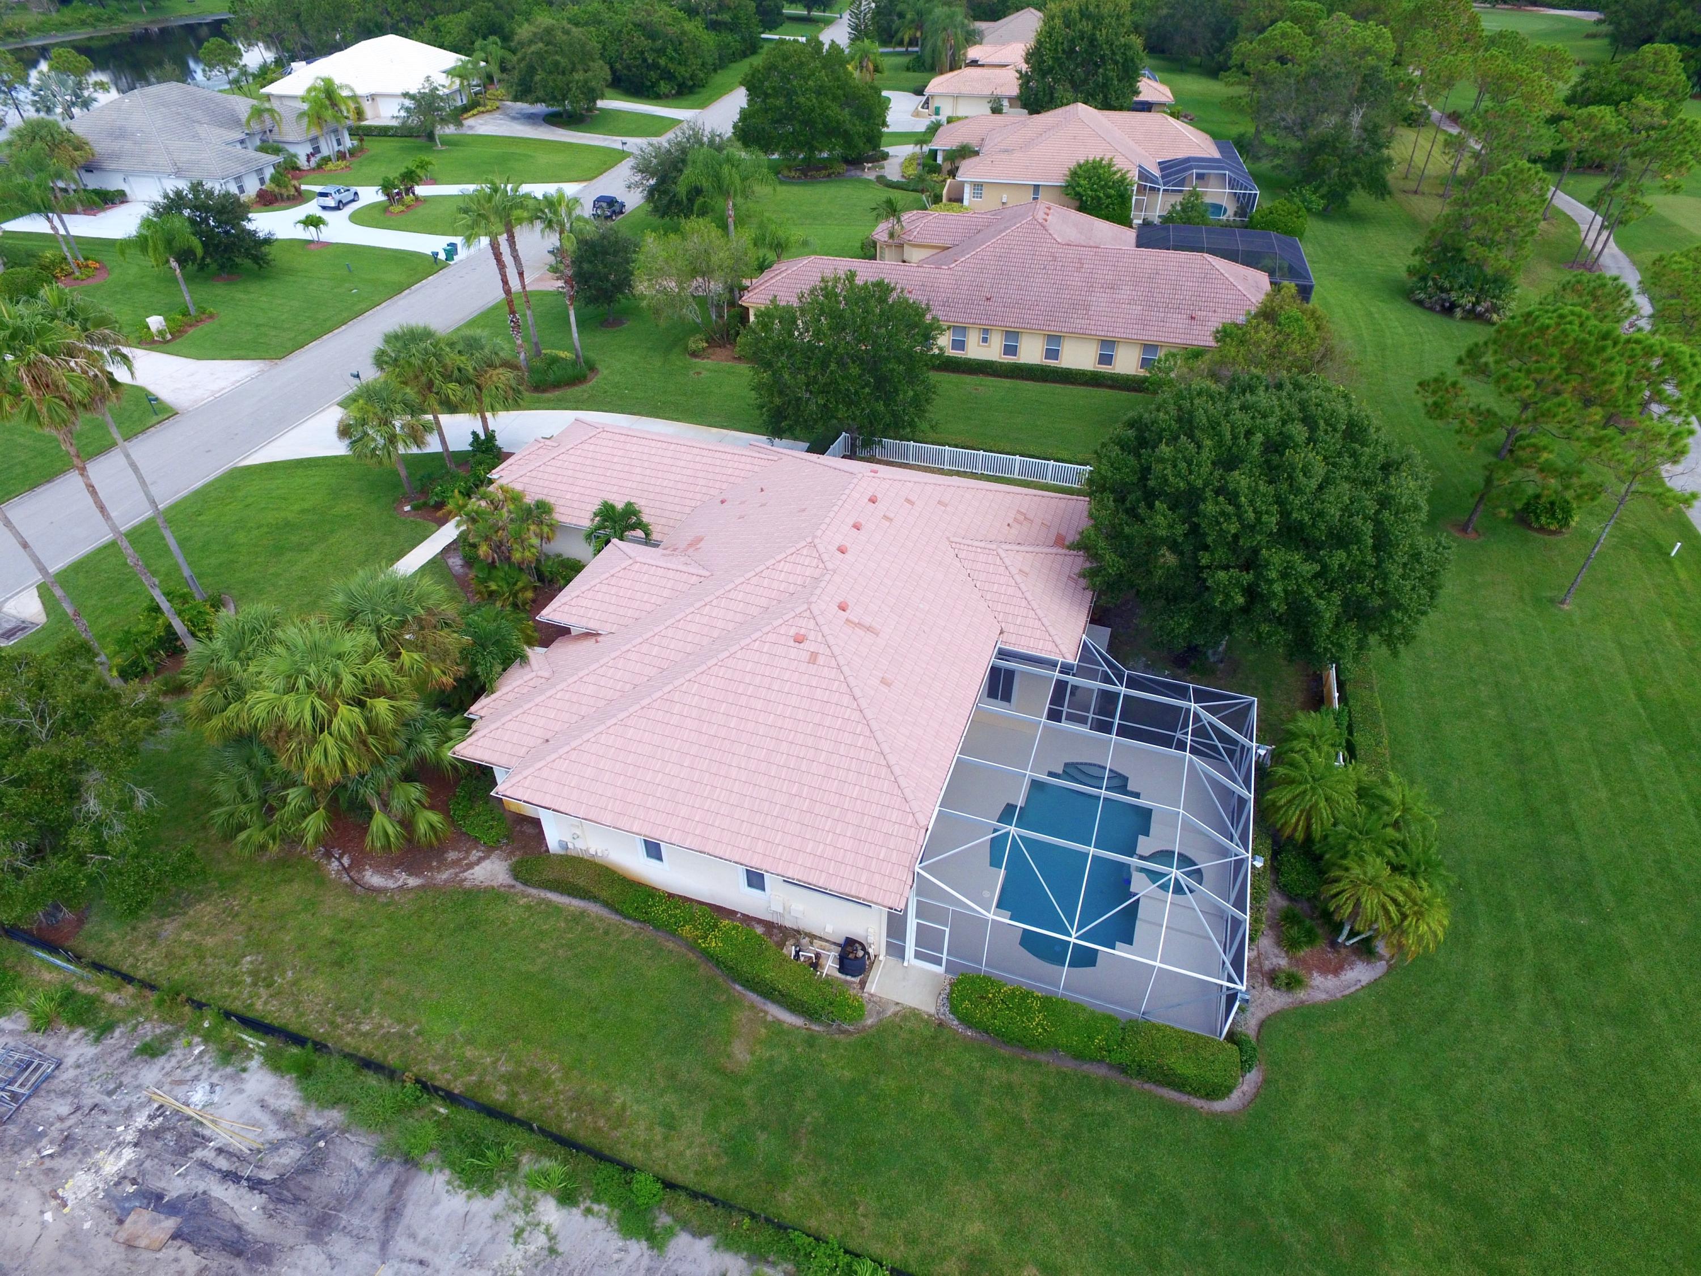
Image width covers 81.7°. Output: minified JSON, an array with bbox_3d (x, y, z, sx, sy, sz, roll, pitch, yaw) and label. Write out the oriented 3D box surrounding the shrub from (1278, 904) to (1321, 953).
[{"bbox_3d":[12.705,8.251,27.796,1.250,1.150,1.250,0,38,0],"label":"shrub"}]

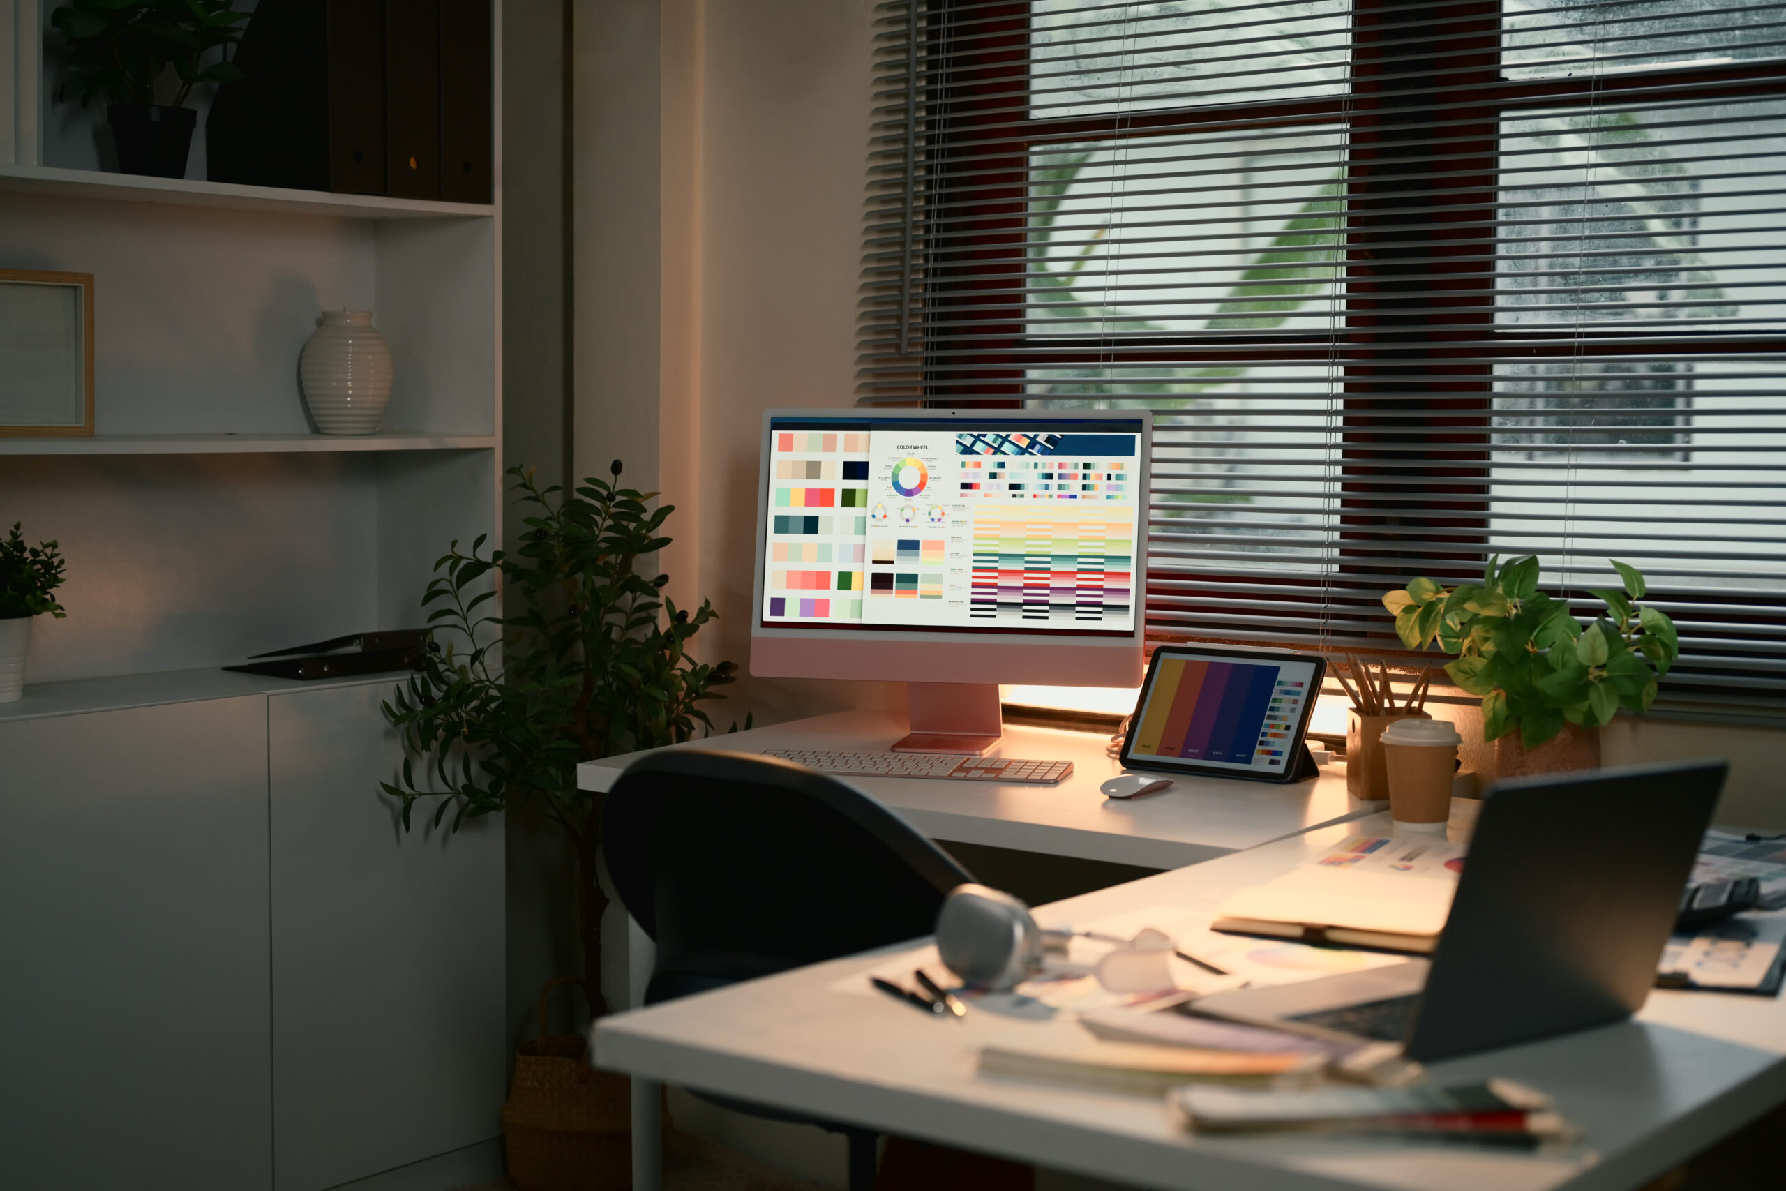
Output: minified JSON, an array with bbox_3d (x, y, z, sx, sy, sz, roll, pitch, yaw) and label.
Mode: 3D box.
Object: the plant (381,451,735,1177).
[{"bbox_3d":[-0.522,0.353,3.872,0.550,1.126,0.480,0,4,0],"label":"plant"}]

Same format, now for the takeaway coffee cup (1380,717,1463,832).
[{"bbox_3d":[0.581,0.197,2.729,0.092,0.120,0.092,0,4,0],"label":"takeaway coffee cup"}]

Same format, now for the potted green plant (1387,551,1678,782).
[{"bbox_3d":[0.742,0.100,2.923,0.330,0.289,0.280,0,4,0],"label":"potted green plant"}]

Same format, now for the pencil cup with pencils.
[{"bbox_3d":[0.575,0.154,2.906,0.115,0.160,0.100,0,4,0],"label":"pencil cup with pencils"}]

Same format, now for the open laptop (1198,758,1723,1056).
[{"bbox_3d":[0.409,0.214,1.819,0.280,0.201,0.276,-3,5,-39],"label":"open laptop"}]

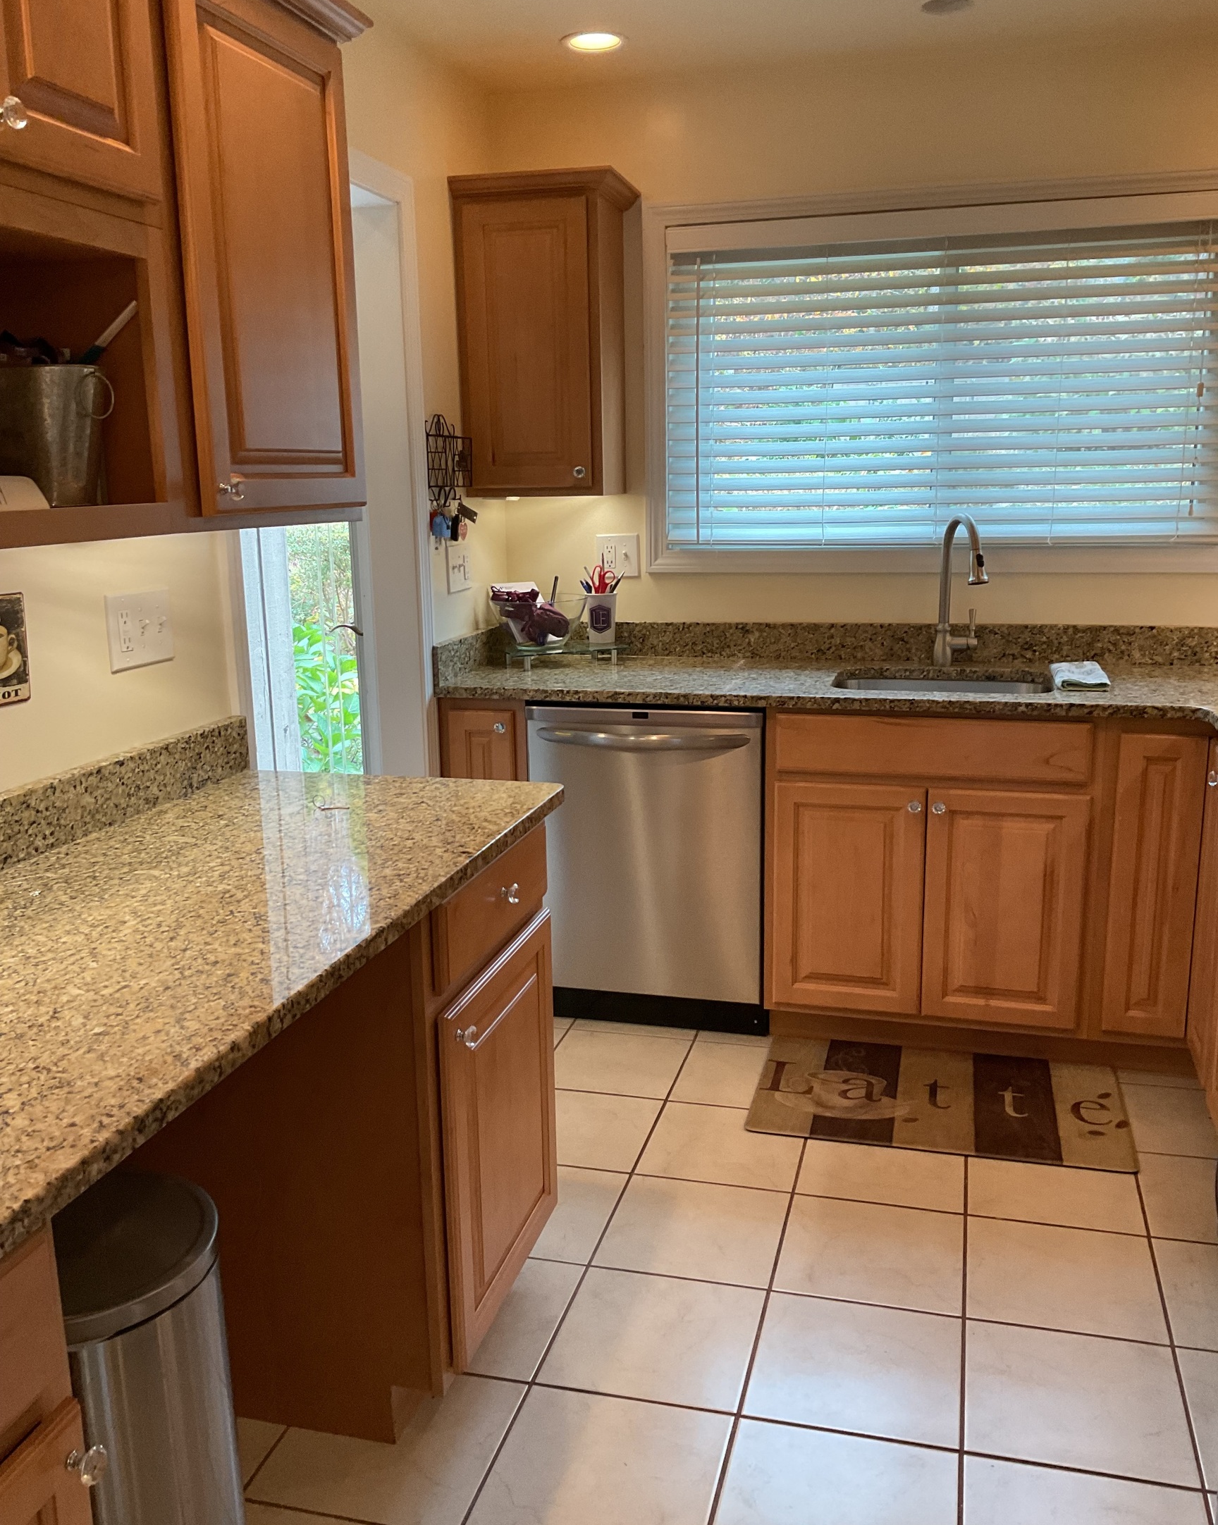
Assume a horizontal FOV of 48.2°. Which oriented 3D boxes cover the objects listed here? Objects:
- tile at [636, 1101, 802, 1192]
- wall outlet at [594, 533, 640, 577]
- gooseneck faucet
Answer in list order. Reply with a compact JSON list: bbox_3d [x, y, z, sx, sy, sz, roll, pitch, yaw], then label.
[{"bbox_3d":[0.255,0.837,2.963,0.331,0.010,0.331,2,13,15],"label":"tile"},{"bbox_3d":[0.024,-0.592,3.900,0.124,0.121,0.015,2,13,15],"label":"wall outlet"},{"bbox_3d":[0.927,-0.437,3.480,0.106,0.400,0.229,-4,13,-12],"label":"gooseneck faucet"}]

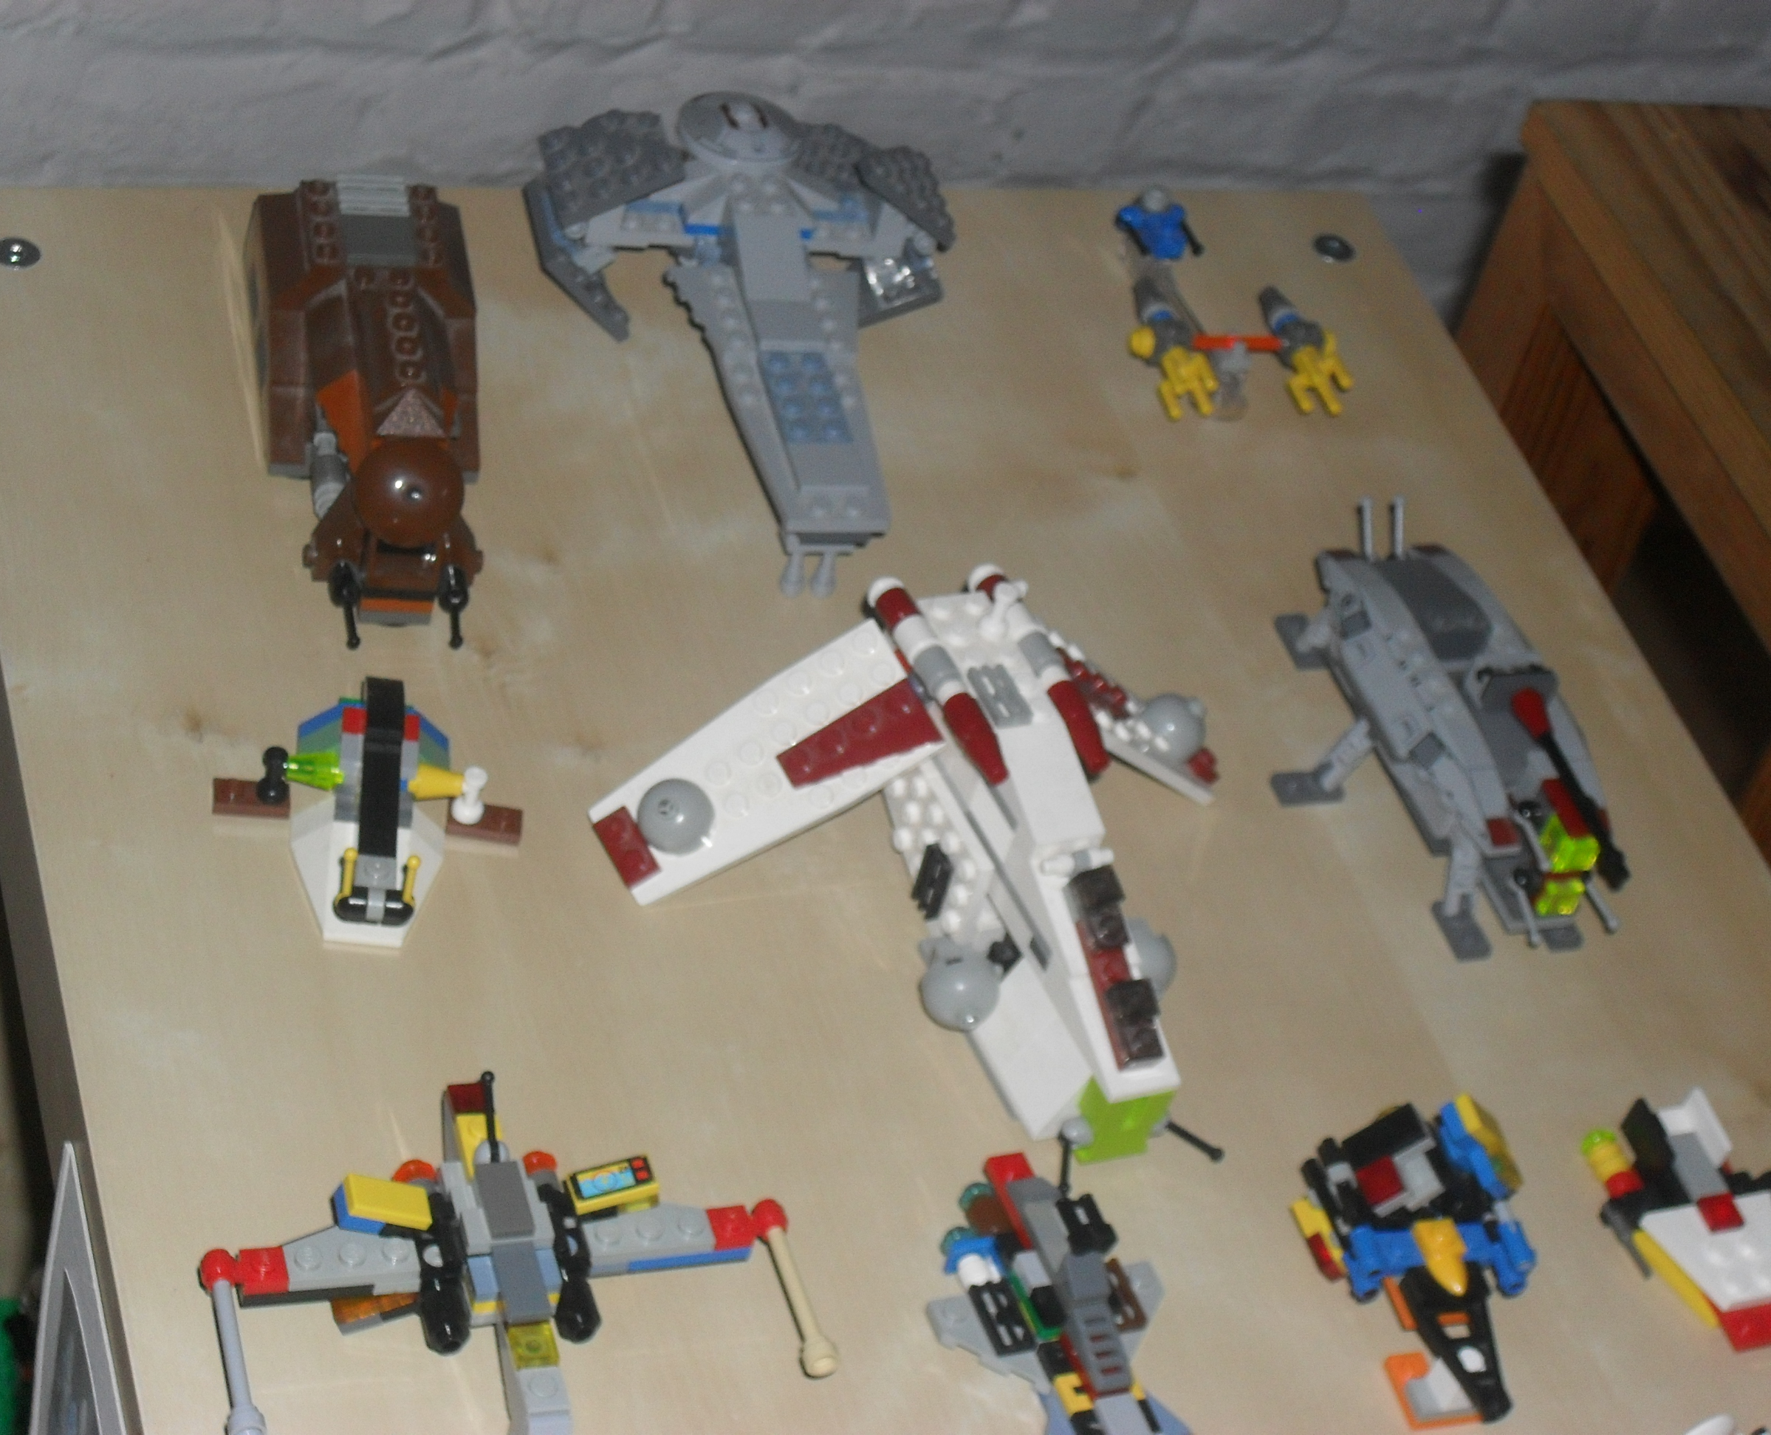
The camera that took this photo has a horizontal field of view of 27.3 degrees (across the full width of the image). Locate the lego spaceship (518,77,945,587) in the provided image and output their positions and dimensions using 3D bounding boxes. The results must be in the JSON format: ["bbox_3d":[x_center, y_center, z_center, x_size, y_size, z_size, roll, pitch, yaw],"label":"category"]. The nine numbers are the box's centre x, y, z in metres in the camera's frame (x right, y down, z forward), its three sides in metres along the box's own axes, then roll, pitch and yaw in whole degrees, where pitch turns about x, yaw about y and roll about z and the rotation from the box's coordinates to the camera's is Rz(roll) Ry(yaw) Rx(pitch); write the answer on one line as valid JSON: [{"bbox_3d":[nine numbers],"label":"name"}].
[{"bbox_3d":[-0.027,-0.081,0.855,0.102,0.053,0.153,0,45,-18],"label":"lego spaceship"}]

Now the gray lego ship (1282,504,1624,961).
[{"bbox_3d":[0.134,-0.001,0.826,0.086,0.049,0.134,-3,46,-20],"label":"gray lego ship"}]

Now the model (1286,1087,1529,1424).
[{"bbox_3d":[0.109,0.107,0.720,0.052,0.028,0.066,-1,46,-19],"label":"model"}]

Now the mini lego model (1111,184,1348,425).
[{"bbox_3d":[0.082,-0.102,0.929,0.058,0.030,0.084,-2,46,-20],"label":"mini lego model"}]

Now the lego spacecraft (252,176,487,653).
[{"bbox_3d":[-0.113,-0.071,0.825,0.051,0.042,0.138,1,45,-17],"label":"lego spacecraft"}]

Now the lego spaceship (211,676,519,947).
[{"bbox_3d":[-0.105,0.014,0.750,0.064,0.025,0.070,6,44,-12],"label":"lego spaceship"}]

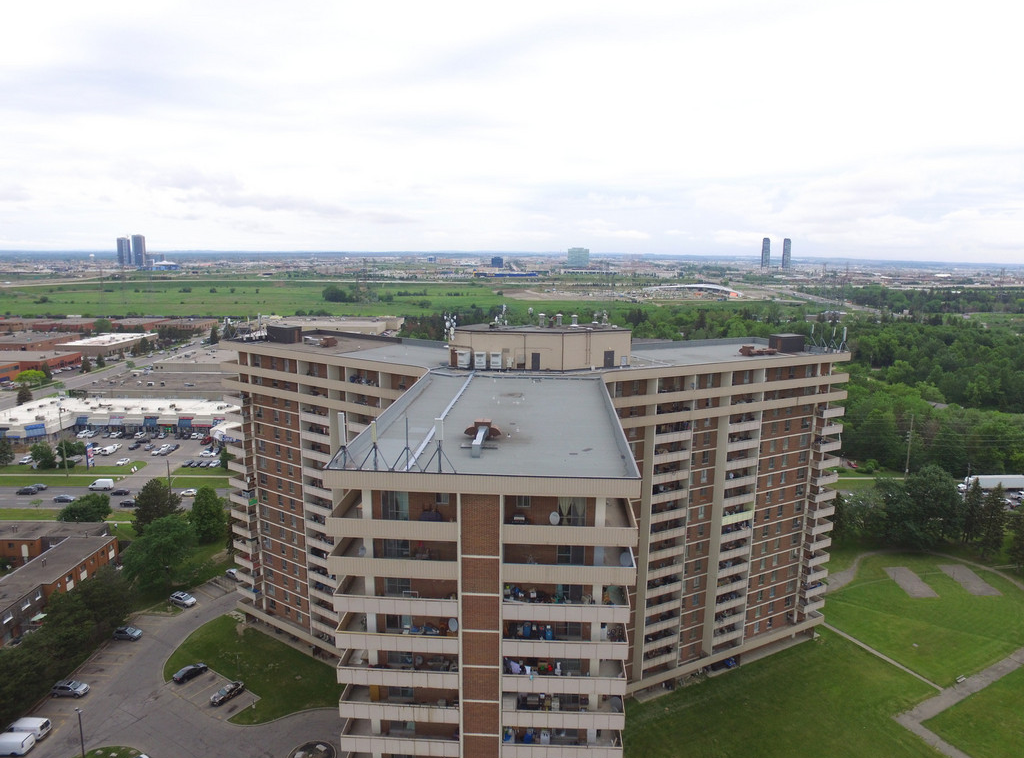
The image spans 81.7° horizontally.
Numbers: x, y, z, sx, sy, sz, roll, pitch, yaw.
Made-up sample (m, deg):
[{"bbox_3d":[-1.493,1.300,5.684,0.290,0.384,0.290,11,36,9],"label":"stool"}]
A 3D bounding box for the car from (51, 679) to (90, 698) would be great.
[{"bbox_3d":[-62.029,43.478,83.173,4.600,1.730,1.850,1,12,1],"label":"car"}]

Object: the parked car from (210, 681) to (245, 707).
[{"bbox_3d":[-41.783,46.128,86.955,1.830,1.470,4.750,9,14,34],"label":"parked car"}]

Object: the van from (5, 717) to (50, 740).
[{"bbox_3d":[-65.191,46.996,79.664,5.300,2.050,1.980,1,12,2],"label":"van"}]

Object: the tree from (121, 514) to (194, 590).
[{"bbox_3d":[-68.492,33.262,115.634,13.000,14.330,13.000,1,12,0],"label":"tree"}]

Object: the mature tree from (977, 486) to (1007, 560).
[{"bbox_3d":[100.006,29.623,123.412,5.000,16.580,5.000,11,15,40],"label":"mature tree"}]

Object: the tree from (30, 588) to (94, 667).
[{"bbox_3d":[-66.817,36.815,88.157,7.600,12.650,7.600,-9,15,-39],"label":"tree"}]

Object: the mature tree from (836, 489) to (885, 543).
[{"bbox_3d":[76.885,30.115,130.281,9.000,12.275,9.000,8,14,32],"label":"mature tree"}]

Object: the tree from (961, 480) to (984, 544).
[{"bbox_3d":[101.673,29.016,130.420,4.300,14.980,4.300,10,15,39],"label":"tree"}]

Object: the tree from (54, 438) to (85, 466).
[{"bbox_3d":[-133.924,22.190,179.049,7.800,8.720,7.800,1,12,0],"label":"tree"}]

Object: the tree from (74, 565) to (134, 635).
[{"bbox_3d":[-69.000,37.411,100.530,9.200,12.310,9.200,1,12,0],"label":"tree"}]

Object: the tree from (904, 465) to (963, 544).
[{"bbox_3d":[92.277,27.516,129.401,10.500,18.100,10.500,9,15,36],"label":"tree"}]

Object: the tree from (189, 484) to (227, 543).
[{"bbox_3d":[-65.182,28.827,126.767,7.200,12.740,7.200,-6,13,-28],"label":"tree"}]

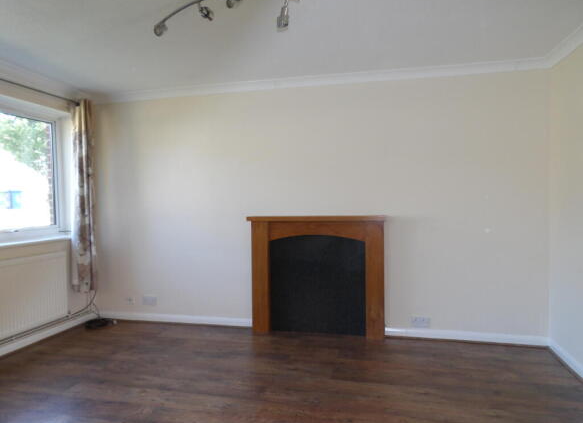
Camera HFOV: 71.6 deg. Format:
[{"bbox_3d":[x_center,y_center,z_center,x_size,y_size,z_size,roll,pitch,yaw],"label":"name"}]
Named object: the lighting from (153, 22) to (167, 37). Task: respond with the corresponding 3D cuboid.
[{"bbox_3d":[-0.734,-1.016,2.268,0.058,0.065,0.078,0,19,34],"label":"lighting"}]

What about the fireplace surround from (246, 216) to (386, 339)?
[{"bbox_3d":[0.224,0.577,3.600,1.219,1.060,0.207,0,1,14],"label":"fireplace surround"}]

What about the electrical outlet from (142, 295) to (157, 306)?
[{"bbox_3d":[-1.443,0.914,4.109,0.150,0.088,0.014,0,1,14],"label":"electrical outlet"}]

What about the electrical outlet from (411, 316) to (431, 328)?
[{"bbox_3d":[1.118,0.959,3.495,0.150,0.088,0.014,0,1,14],"label":"electrical outlet"}]

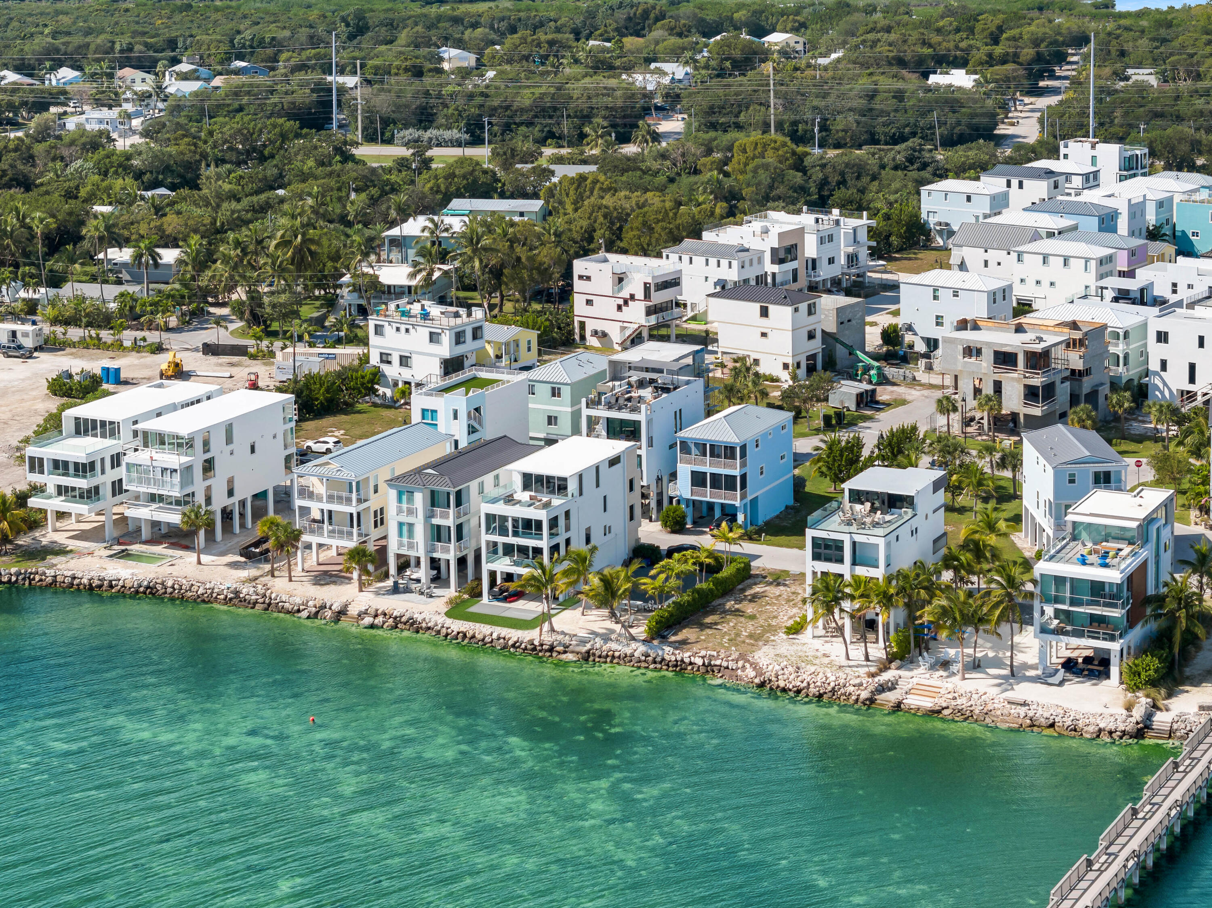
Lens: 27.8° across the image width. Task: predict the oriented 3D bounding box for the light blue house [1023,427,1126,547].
[{"bbox_3d":[44.440,4.210,233.080,7.030,11.430,13.140,-1,14,-2],"label":"light blue house"}]

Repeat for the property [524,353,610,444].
[{"bbox_3d":[-3.932,-6.145,286.711,7.634,10.700,13.744,6,16,27],"label":"property"}]

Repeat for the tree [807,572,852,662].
[{"bbox_3d":[18.660,13.600,204.260,3.730,7.620,3.730,-1,14,0],"label":"tree"}]

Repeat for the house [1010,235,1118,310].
[{"bbox_3d":[67.100,-25.550,359.150,13.660,11.200,7.010,9,17,33],"label":"house"}]

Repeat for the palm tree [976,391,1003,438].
[{"bbox_3d":[45.270,-4.220,289.930,3.200,5.930,3.200,0,14,0],"label":"palm tree"}]

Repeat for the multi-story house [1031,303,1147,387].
[{"bbox_3d":[60.609,-13.073,309.944,13.543,11.483,6.956,10,18,36],"label":"multi-story house"}]

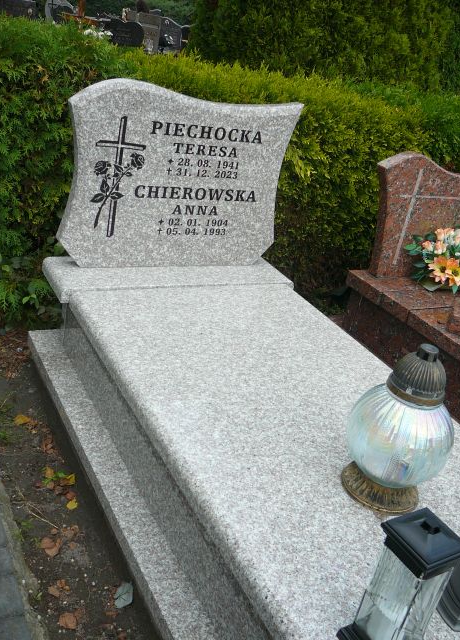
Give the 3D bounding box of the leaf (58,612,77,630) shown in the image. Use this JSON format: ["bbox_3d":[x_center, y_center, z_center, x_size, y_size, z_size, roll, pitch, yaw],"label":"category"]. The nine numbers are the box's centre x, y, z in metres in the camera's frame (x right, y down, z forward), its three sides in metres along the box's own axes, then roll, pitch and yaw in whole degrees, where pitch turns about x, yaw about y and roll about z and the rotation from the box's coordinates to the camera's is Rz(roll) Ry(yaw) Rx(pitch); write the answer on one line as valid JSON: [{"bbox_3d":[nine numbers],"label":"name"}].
[{"bbox_3d":[-0.322,0.598,1.287,0.037,0.010,0.038,7,26,-11],"label":"leaf"}]

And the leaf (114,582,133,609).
[{"bbox_3d":[-0.224,0.578,1.367,0.039,0.014,0.063,6,26,-11],"label":"leaf"}]

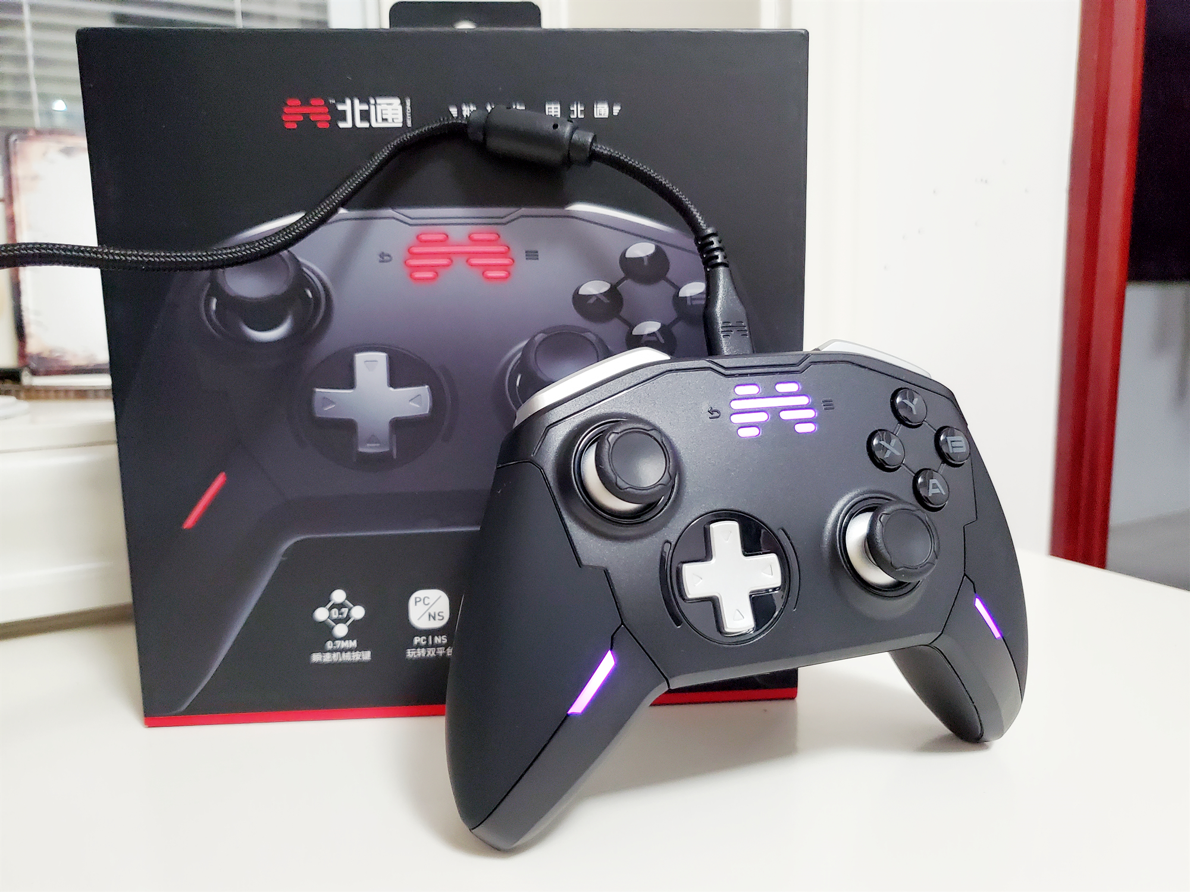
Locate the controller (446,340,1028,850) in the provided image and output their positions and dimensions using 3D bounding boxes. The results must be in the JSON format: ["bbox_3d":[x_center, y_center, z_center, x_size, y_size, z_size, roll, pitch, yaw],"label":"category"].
[{"bbox_3d":[0.040,0.031,0.217,0.158,0.111,0.060,-4,-9,-19],"label":"controller"}]

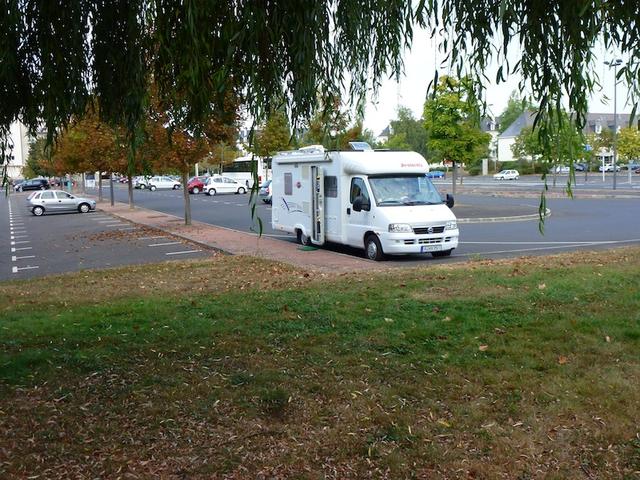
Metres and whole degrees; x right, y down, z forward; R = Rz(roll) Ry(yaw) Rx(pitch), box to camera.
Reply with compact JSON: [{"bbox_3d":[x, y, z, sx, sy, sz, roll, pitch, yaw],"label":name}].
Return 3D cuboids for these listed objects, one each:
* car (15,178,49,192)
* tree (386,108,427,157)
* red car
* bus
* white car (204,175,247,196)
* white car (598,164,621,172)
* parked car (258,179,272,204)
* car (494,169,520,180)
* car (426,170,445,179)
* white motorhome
[{"bbox_3d":[-36.419,-6.894,79.810,4.150,1.530,1.730,-5,8,-26],"label":"car"},{"bbox_3d":[17.230,-19.651,124.193,9.500,13.700,9.500,-2,7,-5],"label":"tree"},{"bbox_3d":[-9.838,-4.856,55.813,3.950,1.480,1.680,-5,8,-26],"label":"red car"},{"bbox_3d":[-7.243,-7.027,65.197,2.550,3.450,12.000,-5,8,-26],"label":"bus"},{"bbox_3d":[-7.798,-4.436,52.015,3.880,1.440,1.670,-4,7,-24],"label":"white car"},{"bbox_3d":[50.748,-12.512,110.000,4.200,1.430,1.720,-5,7,-26],"label":"white car"},{"bbox_3d":[-1.558,-2.966,38.313,4.050,1.480,1.700,-5,8,-26],"label":"parked car"},{"bbox_3d":[25.286,-8.816,85.000,3.800,1.410,1.640,-4,7,-19],"label":"car"},{"bbox_3d":[20.037,-11.427,110.000,4.000,1.430,1.700,-4,7,-21],"label":"car"},{"bbox_3d":[0.973,-1.086,16.480,2.240,2.760,6.400,-5,7,-26],"label":"white motorhome"}]

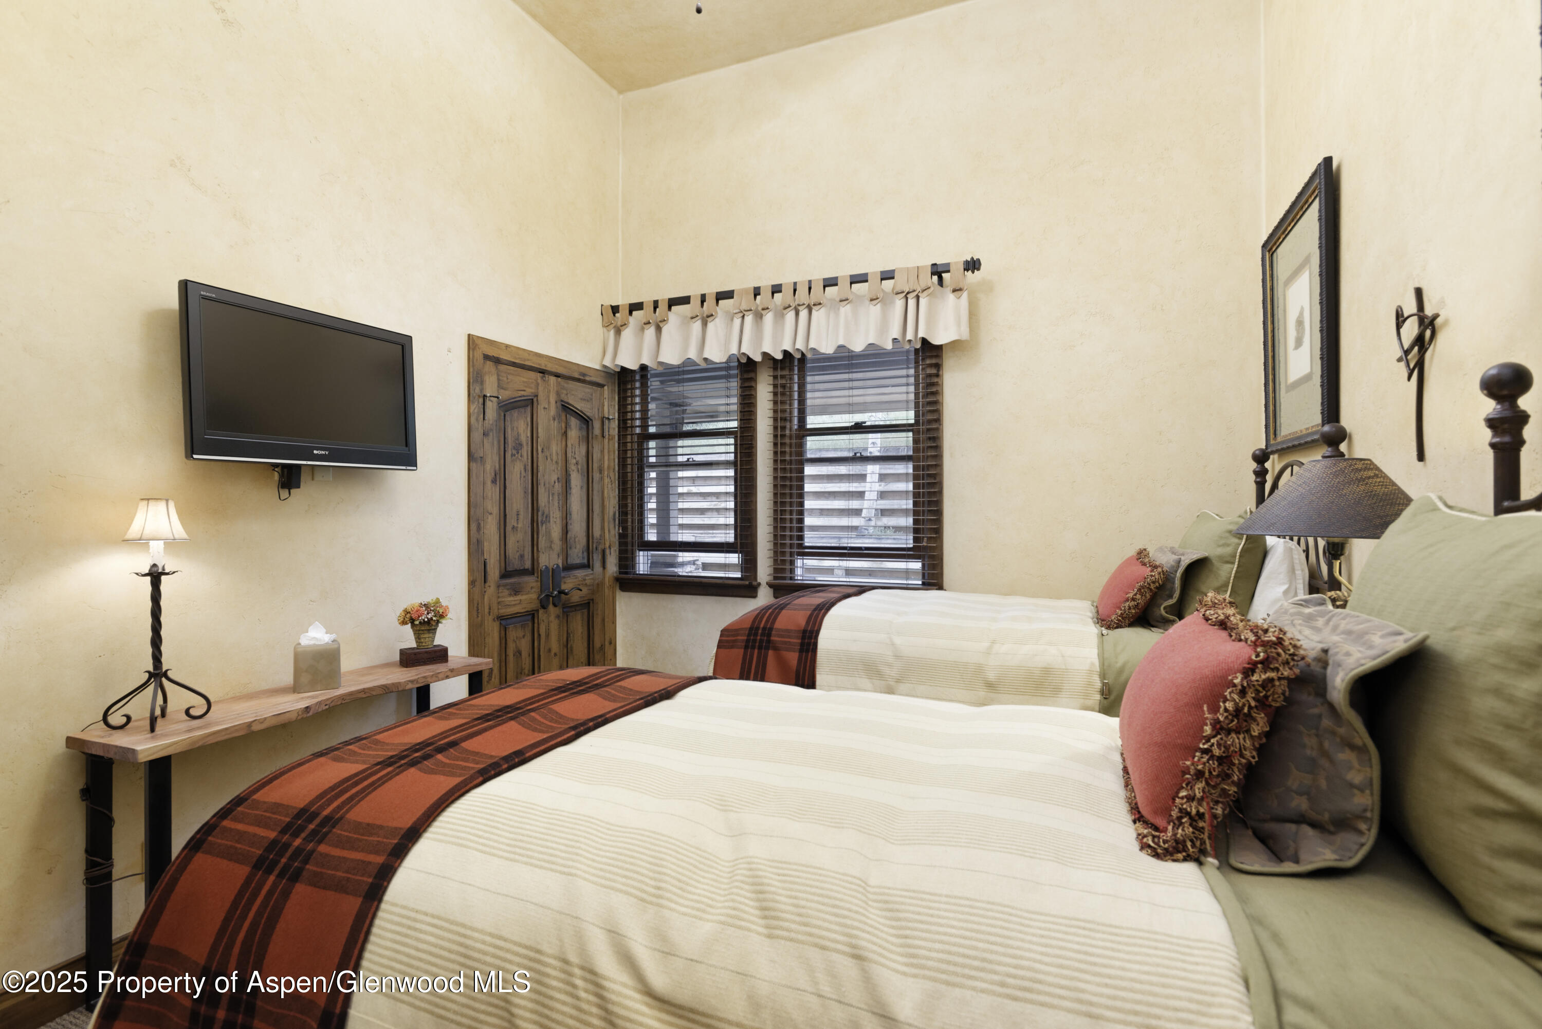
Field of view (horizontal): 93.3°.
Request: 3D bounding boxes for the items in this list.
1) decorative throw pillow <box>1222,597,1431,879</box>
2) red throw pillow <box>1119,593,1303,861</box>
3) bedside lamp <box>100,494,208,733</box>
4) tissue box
[{"bbox_3d":[0.646,0.235,0.930,0.130,0.310,0.390,30,12,21],"label":"decorative throw pillow"},{"bbox_3d":[0.566,0.261,0.976,0.150,0.285,0.340,27,12,13],"label":"red throw pillow"},{"bbox_3d":[-1.766,0.281,2.097,0.240,0.648,0.240,0,0,-37],"label":"bedside lamp"},{"bbox_3d":[-1.590,0.526,2.546,0.135,0.157,0.135,0,0,-37],"label":"tissue box"}]

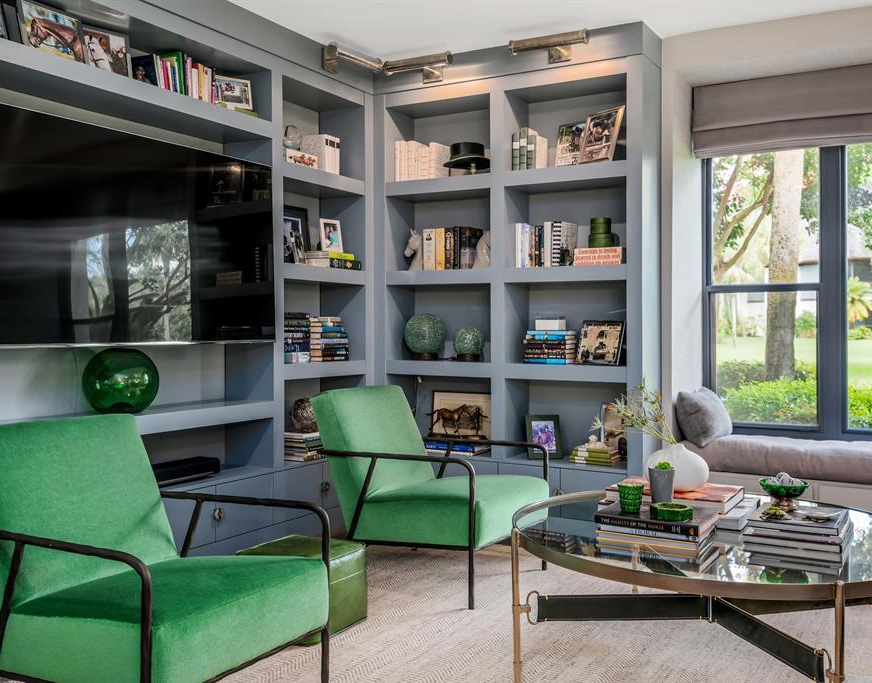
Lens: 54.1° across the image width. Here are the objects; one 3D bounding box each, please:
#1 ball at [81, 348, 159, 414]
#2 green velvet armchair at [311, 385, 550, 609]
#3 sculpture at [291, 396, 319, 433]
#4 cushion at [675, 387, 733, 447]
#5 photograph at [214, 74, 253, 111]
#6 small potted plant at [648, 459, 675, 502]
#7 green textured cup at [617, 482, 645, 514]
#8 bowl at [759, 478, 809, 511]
[{"bbox_3d":[-1.329,0.167,3.603,0.325,0.277,0.325,1,1,30],"label":"ball"},{"bbox_3d":[-0.028,0.619,3.770,0.884,0.808,0.668,1,1,33],"label":"green velvet armchair"},{"bbox_3d":[-0.693,0.404,4.661,0.186,0.186,0.186,1,1,30],"label":"sculpture"},{"bbox_3d":[1.403,0.390,4.481,0.160,0.330,0.450,-25,-11,28],"label":"cushion"},{"bbox_3d":[-0.974,-1.190,4.085,0.184,0.145,0.030,-1,-6,-35],"label":"photograph"},{"bbox_3d":[0.708,0.448,2.671,0.081,0.149,0.081,1,1,30],"label":"small potted plant"},{"bbox_3d":[0.581,0.464,2.540,0.077,0.080,0.077,0,1,0],"label":"green textured cup"},{"bbox_3d":[1.087,0.480,2.660,0.154,0.094,0.154,1,1,30],"label":"bowl"}]

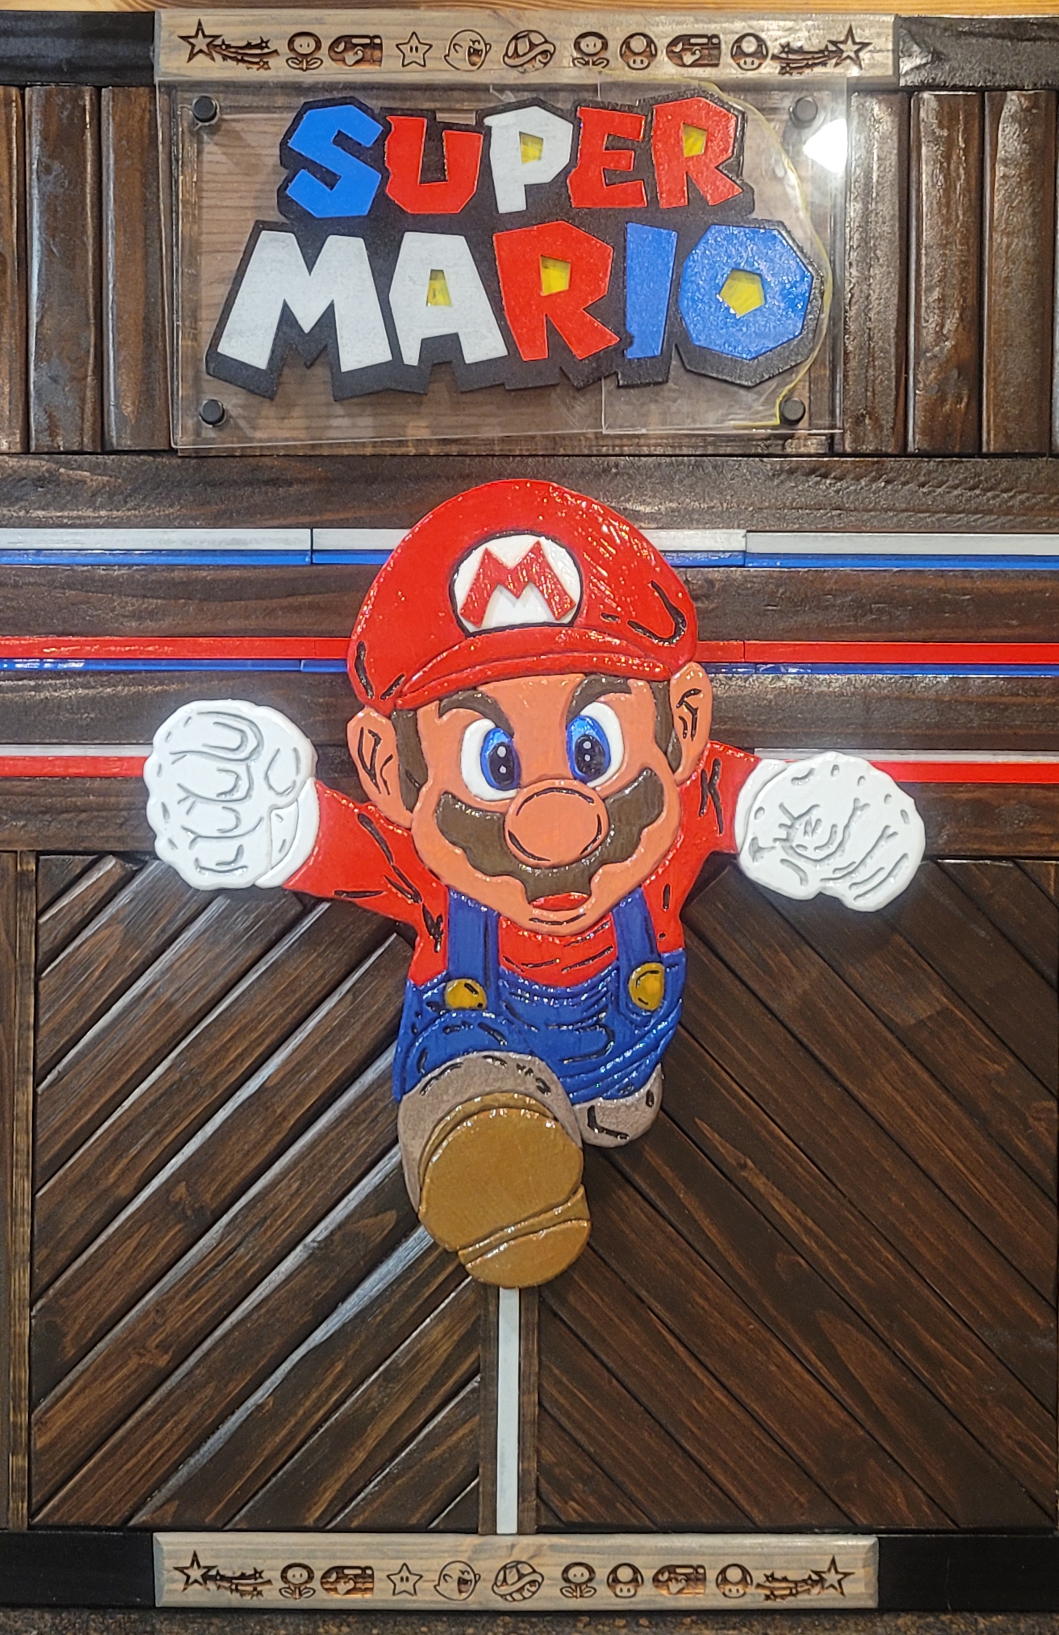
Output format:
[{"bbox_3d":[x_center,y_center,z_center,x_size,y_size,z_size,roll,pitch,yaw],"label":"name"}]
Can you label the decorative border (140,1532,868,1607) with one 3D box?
[{"bbox_3d":[-0.007,0.370,0.815,0.356,0.038,0.020,0,1,0],"label":"decorative border"}]

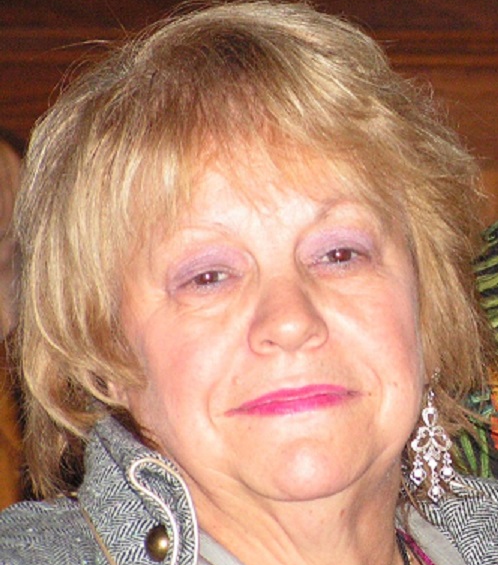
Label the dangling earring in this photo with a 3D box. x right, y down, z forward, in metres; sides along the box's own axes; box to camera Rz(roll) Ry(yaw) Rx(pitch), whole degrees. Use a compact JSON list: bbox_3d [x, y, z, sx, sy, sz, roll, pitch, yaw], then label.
[{"bbox_3d":[0.085,0.072,1.870,0.021,0.061,0.006,-2,2,-12],"label":"dangling earring"}]

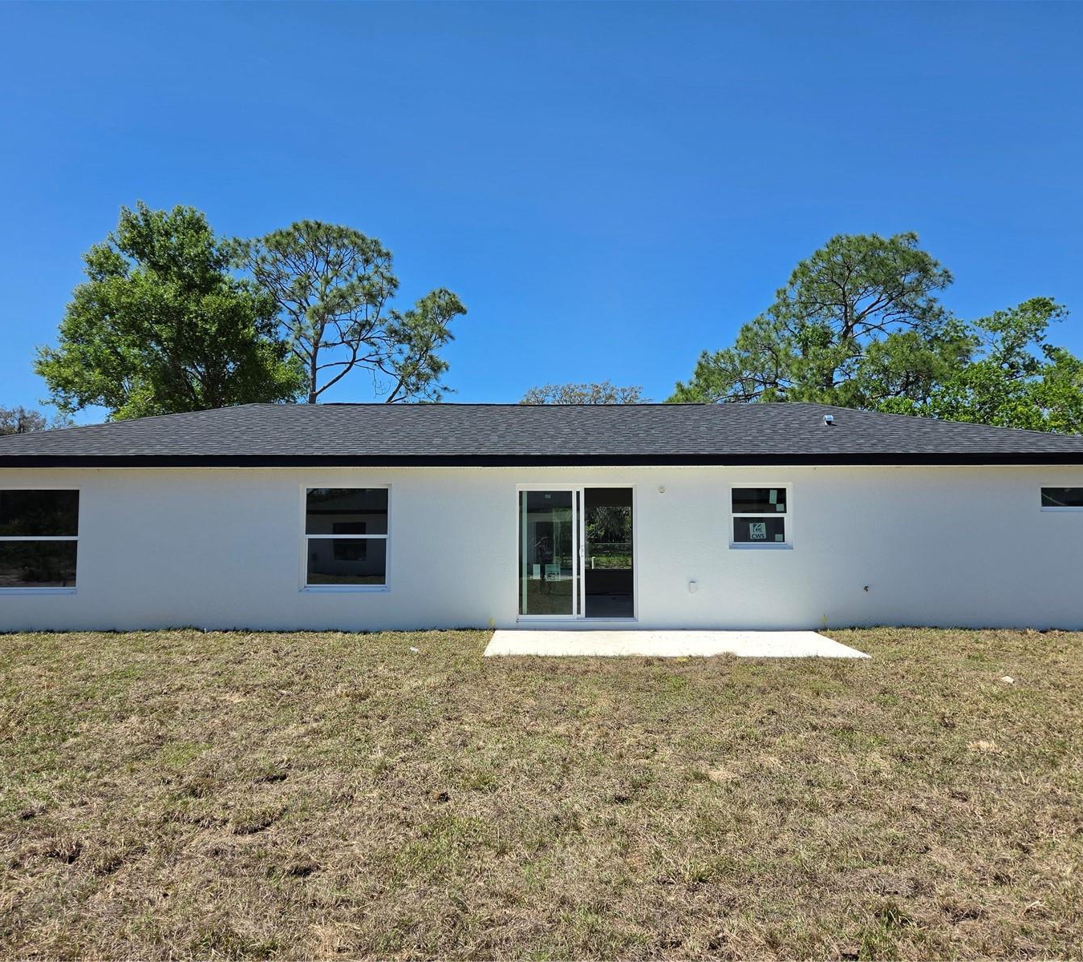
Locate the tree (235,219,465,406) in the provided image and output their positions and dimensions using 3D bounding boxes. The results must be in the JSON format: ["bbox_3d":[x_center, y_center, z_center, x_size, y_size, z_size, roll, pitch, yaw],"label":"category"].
[{"bbox_3d":[-8.271,-3.709,37.324,9.895,15.433,8.500,0,-4,0],"label":"tree"}]

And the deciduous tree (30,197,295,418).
[{"bbox_3d":[-14.628,-3.599,33.310,10.481,14.727,9.500,0,-4,0],"label":"deciduous tree"}]

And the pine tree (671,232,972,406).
[{"bbox_3d":[11.993,-3.374,36.296,12.927,14.510,10.500,0,-4,0],"label":"pine tree"}]

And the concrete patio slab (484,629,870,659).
[{"bbox_3d":[1.722,2.321,11.911,4.868,0.110,2.429,0,-2,1],"label":"concrete patio slab"}]

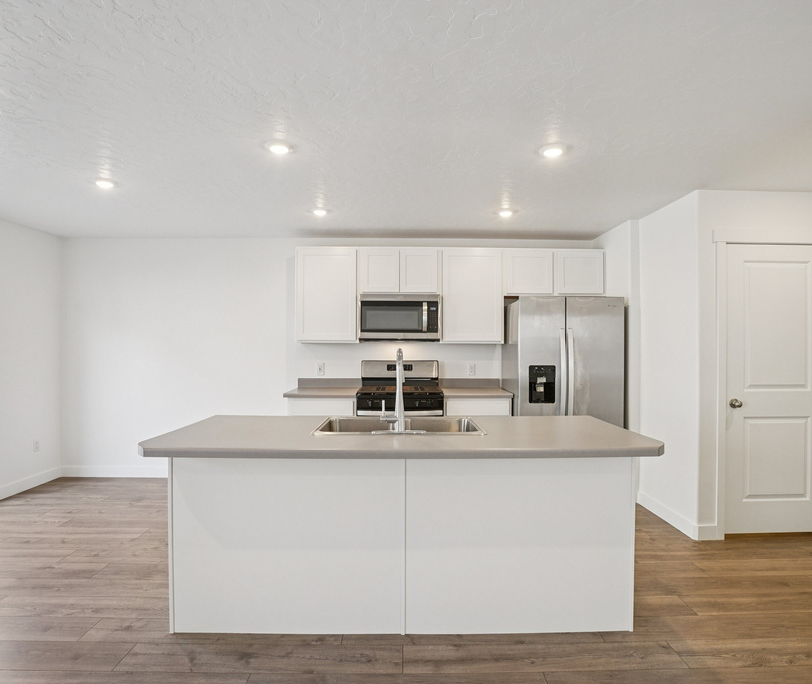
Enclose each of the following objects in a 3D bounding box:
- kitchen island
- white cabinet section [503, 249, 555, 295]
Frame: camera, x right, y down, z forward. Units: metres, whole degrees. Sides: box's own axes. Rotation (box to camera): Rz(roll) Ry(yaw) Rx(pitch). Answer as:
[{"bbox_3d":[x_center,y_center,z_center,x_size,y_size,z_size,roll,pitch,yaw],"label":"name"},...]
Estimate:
[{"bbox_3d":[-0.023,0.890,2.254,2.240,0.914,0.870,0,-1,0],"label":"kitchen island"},{"bbox_3d":[1.181,-0.663,4.485,0.491,0.455,0.324,0,0,-1],"label":"white cabinet section"}]

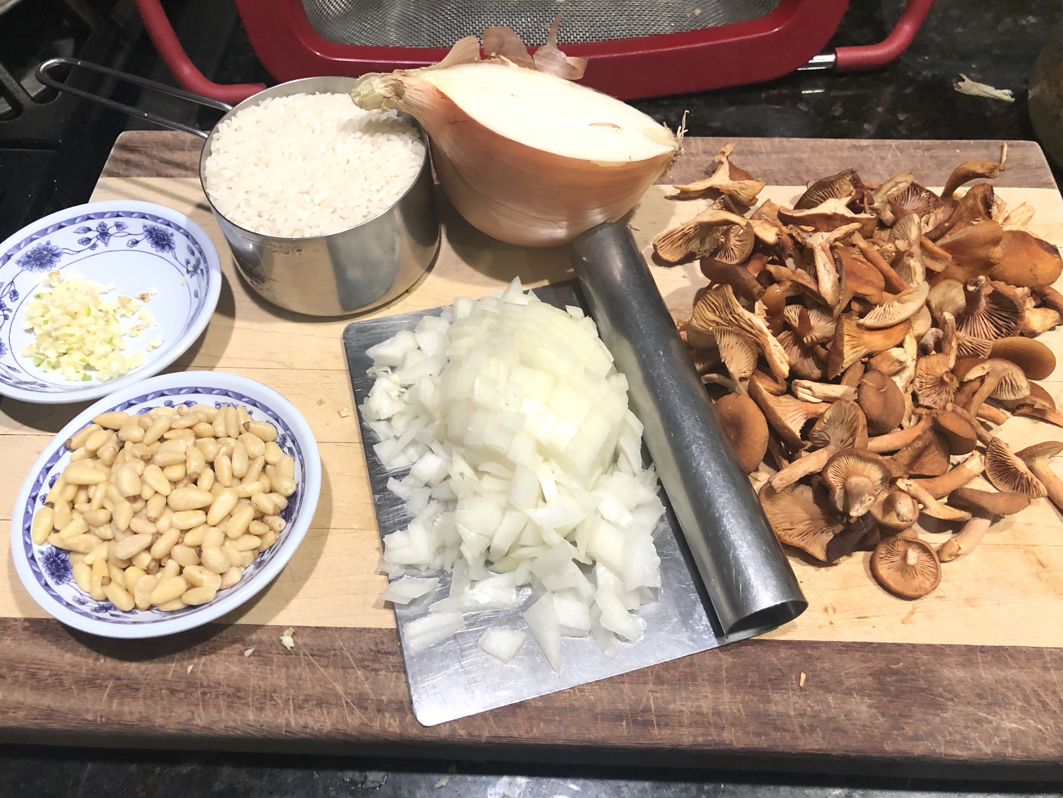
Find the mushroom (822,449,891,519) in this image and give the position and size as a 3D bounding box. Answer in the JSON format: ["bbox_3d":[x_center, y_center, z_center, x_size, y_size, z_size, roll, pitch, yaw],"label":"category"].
[{"bbox_3d":[0.103,0.027,0.275,0.021,0.021,0.019,7,23,16],"label":"mushroom"}]

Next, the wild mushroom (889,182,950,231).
[{"bbox_3d":[0.150,-0.074,0.334,0.023,0.013,0.019,-2,69,5],"label":"wild mushroom"}]

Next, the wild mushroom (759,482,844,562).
[{"bbox_3d":[0.087,0.039,0.274,0.027,0.013,0.024,2,69,-6],"label":"wild mushroom"}]

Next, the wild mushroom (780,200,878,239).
[{"bbox_3d":[0.113,-0.069,0.329,0.037,0.014,0.017,8,17,2],"label":"wild mushroom"}]

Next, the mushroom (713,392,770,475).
[{"bbox_3d":[0.069,0.011,0.288,0.021,0.013,0.025,-6,67,20],"label":"mushroom"}]

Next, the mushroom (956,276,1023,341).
[{"bbox_3d":[0.162,-0.032,0.304,0.023,0.016,0.022,-4,59,6],"label":"mushroom"}]

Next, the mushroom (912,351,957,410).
[{"bbox_3d":[0.138,-0.006,0.295,0.015,0.010,0.019,0,90,18],"label":"mushroom"}]

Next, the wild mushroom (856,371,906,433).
[{"bbox_3d":[0.113,0.001,0.277,0.015,0.013,0.021,-9,78,-4],"label":"wild mushroom"}]

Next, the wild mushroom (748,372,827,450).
[{"bbox_3d":[0.086,0.004,0.291,0.028,0.021,0.028,-27,96,22],"label":"wild mushroom"}]

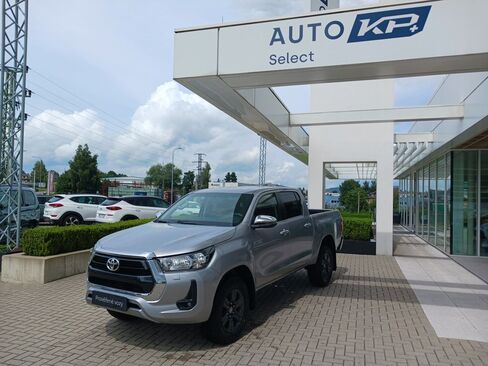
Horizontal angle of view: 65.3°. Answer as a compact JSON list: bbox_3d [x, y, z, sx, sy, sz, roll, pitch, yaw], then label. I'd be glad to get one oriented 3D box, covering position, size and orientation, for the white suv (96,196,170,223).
[{"bbox_3d":[-4.760,1.410,18.550,1.870,1.650,4.470,-1,-2,45],"label":"white suv"}]

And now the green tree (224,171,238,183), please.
[{"bbox_3d":[-3.449,0.556,105.000,3.669,8.010,3.669,1,-2,-2],"label":"green tree"}]

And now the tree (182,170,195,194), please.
[{"bbox_3d":[-9.916,0.632,68.000,2.037,5.731,2.037,1,-2,-8],"label":"tree"}]

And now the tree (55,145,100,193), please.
[{"bbox_3d":[-21.873,-1.083,50.000,5.741,7.950,5.741,1,-2,-24],"label":"tree"}]

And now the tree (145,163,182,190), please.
[{"bbox_3d":[-13.960,-0.076,66.000,6.260,6.958,6.260,1,-2,-12],"label":"tree"}]

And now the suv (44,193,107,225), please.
[{"bbox_3d":[-7.700,1.390,19.300,4.470,1.650,1.870,2,-2,-44],"label":"suv"}]

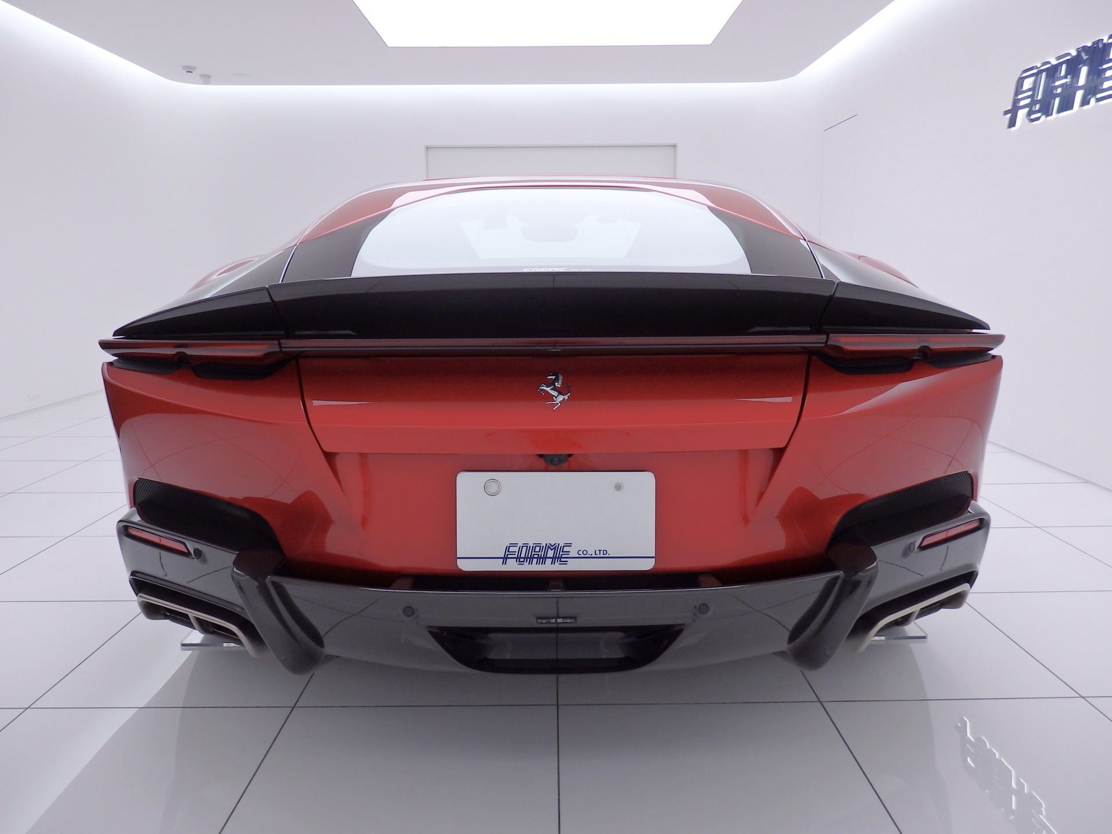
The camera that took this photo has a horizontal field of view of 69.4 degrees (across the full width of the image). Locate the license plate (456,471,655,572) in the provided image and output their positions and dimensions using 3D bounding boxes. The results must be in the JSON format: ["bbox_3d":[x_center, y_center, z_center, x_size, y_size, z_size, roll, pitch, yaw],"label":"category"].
[{"bbox_3d":[0.001,0.174,1.335,0.330,0.165,0.015,0,1,0],"label":"license plate"}]

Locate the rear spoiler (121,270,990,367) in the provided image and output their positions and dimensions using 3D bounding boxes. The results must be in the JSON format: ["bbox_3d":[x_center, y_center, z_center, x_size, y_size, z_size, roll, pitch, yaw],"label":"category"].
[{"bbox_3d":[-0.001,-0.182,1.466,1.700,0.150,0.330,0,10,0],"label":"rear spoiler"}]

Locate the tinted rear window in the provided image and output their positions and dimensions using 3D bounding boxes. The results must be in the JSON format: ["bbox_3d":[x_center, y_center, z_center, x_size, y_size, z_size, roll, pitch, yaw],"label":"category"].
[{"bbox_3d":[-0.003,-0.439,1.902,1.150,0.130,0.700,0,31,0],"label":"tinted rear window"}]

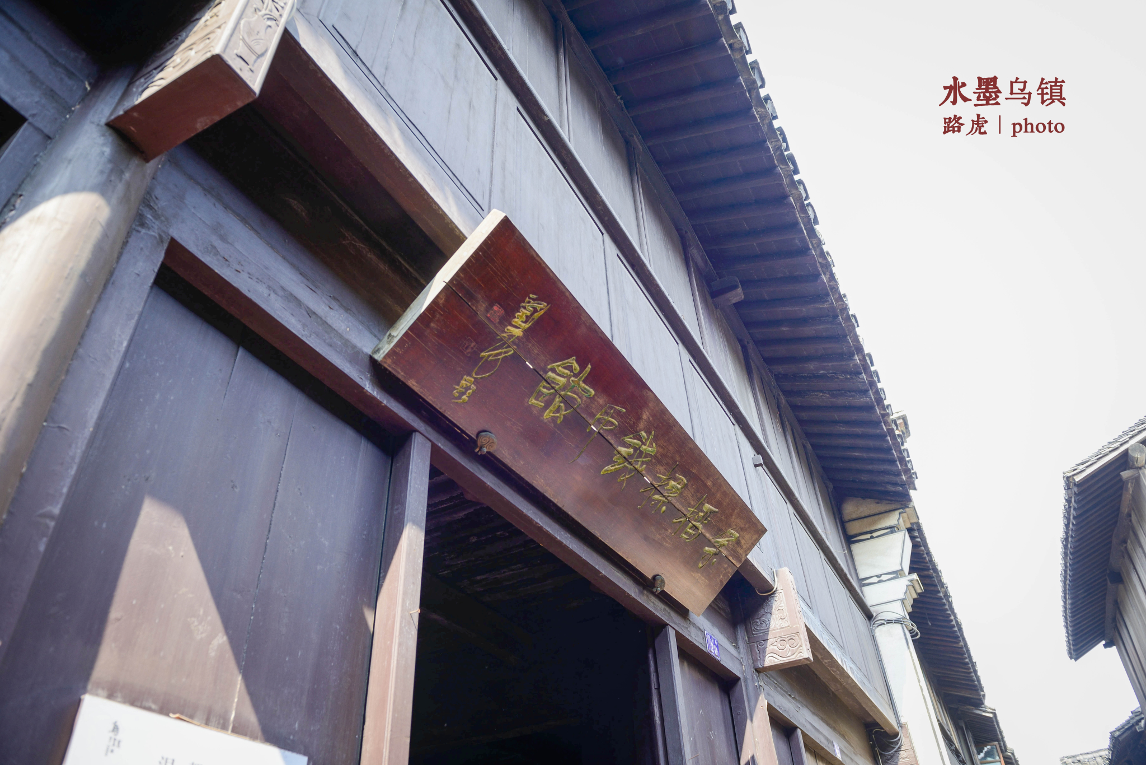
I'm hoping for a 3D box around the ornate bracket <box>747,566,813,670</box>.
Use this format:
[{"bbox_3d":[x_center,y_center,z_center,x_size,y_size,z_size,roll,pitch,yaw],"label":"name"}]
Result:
[{"bbox_3d":[1.012,1.195,3.839,0.265,0.440,0.090,-20,-41,20],"label":"ornate bracket"}]

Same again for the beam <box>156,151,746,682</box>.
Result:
[{"bbox_3d":[-0.021,0.502,2.526,0.120,0.195,3.270,-20,-41,20],"label":"beam"}]

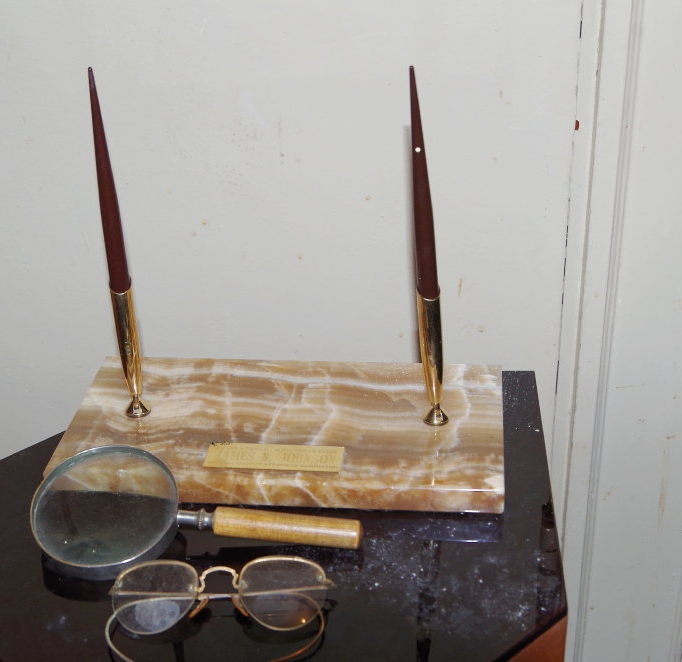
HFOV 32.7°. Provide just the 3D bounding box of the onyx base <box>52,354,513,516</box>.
[{"bbox_3d":[-0.032,0.058,0.689,0.254,0.018,0.126,1,30,6],"label":"onyx base"}]

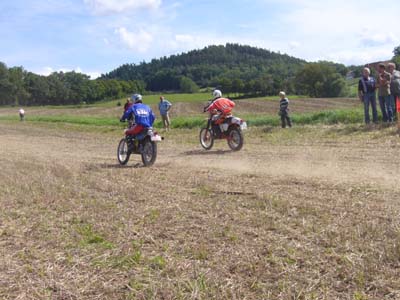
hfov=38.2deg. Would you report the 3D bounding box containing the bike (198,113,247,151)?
[{"bbox_3d":[0.668,-0.519,17.150,0.800,1.140,2.080,-8,6,-35],"label":"bike"}]

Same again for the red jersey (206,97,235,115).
[{"bbox_3d":[0.624,-1.299,17.100,0.640,0.480,0.580,-8,6,-35],"label":"red jersey"}]

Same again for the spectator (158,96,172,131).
[{"bbox_3d":[-1.711,-1.806,28.900,0.580,1.740,0.380,-1,6,34],"label":"spectator"}]

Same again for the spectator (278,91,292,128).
[{"bbox_3d":[3.945,-1.837,26.600,0.420,1.690,0.500,-7,6,-29],"label":"spectator"}]

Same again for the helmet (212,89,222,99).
[{"bbox_3d":[0.528,-1.678,17.250,0.250,0.270,0.320,-9,7,-43],"label":"helmet"}]

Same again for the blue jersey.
[{"bbox_3d":[-1.469,-0.815,13.650,0.660,0.560,0.520,-7,6,-32],"label":"blue jersey"}]

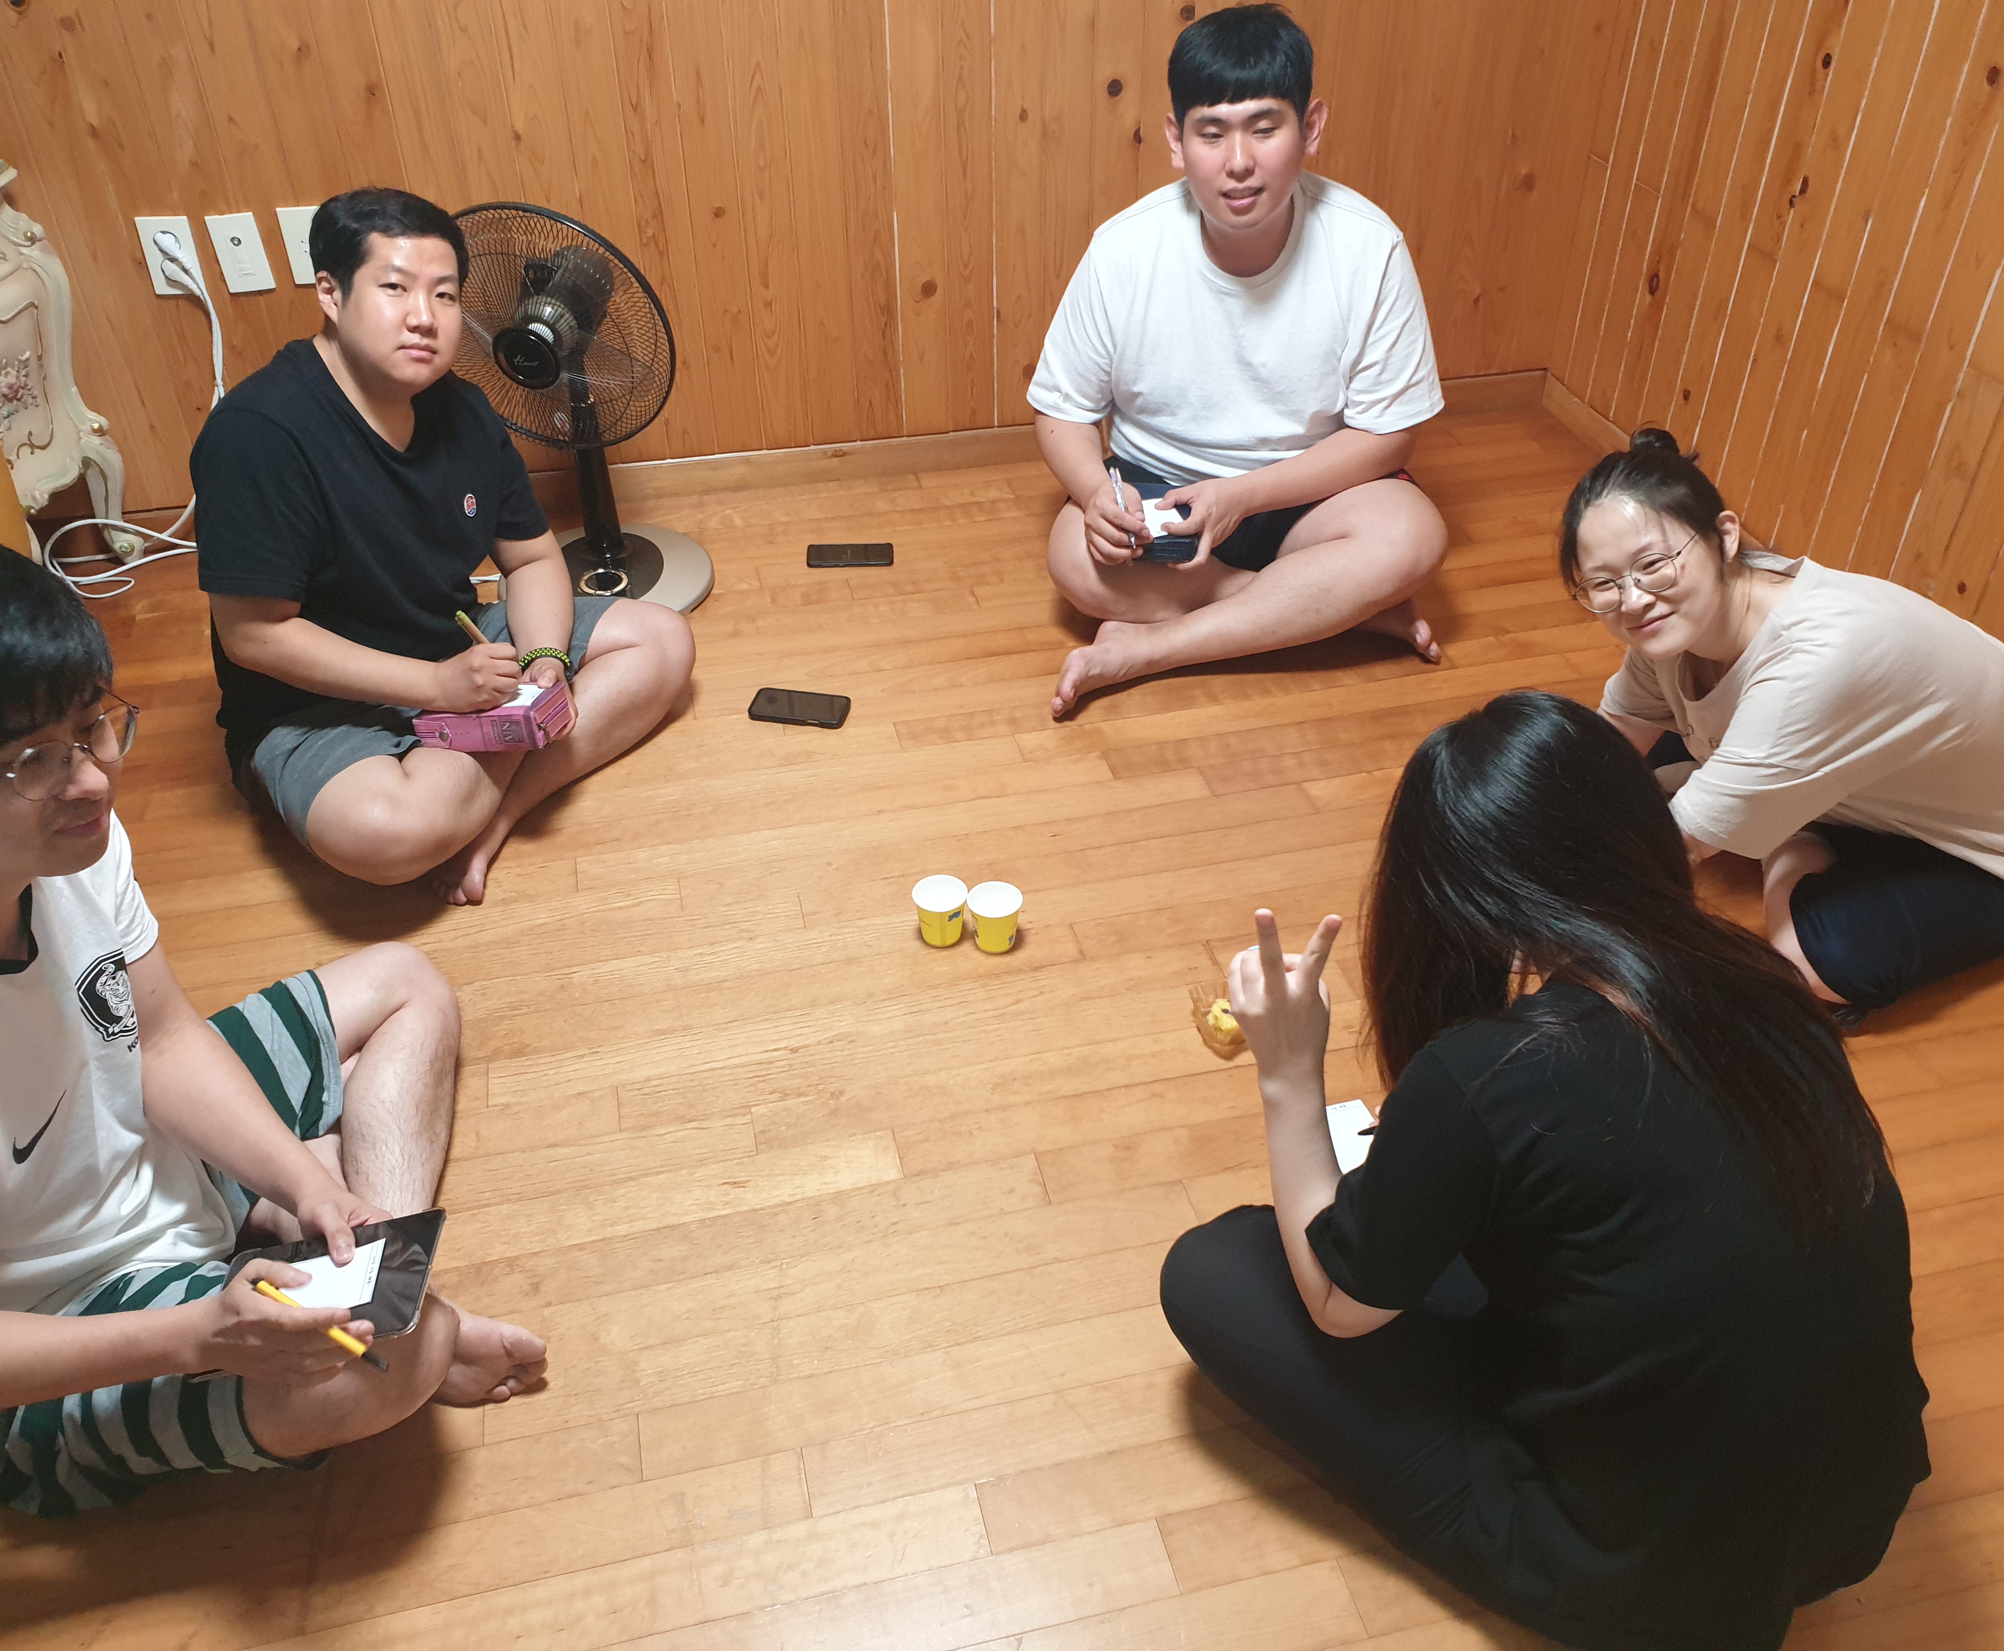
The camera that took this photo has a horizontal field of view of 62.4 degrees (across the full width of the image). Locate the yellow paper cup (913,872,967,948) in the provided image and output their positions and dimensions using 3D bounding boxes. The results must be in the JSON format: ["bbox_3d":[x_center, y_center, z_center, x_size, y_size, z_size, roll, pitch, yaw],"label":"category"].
[{"bbox_3d":[-0.078,0.116,2.143,0.073,0.071,0.073,0,37,0],"label":"yellow paper cup"}]

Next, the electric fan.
[{"bbox_3d":[-0.717,-0.695,2.718,0.425,0.680,0.380,7,38,9],"label":"electric fan"}]

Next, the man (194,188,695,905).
[{"bbox_3d":[-0.812,-0.449,2.249,0.640,0.855,0.690,28,45,32],"label":"man"}]

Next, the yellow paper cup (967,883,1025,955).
[{"bbox_3d":[-0.007,0.123,2.133,0.073,0.071,0.073,0,37,0],"label":"yellow paper cup"}]

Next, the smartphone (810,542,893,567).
[{"bbox_3d":[-0.274,-0.489,2.999,0.155,0.010,0.071,-2,37,-2],"label":"smartphone"}]

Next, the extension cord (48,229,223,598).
[{"bbox_3d":[-1.471,-0.678,2.772,0.381,0.567,0.159,-9,38,-11],"label":"extension cord"}]

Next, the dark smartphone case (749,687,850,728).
[{"bbox_3d":[-0.314,-0.183,2.590,0.154,0.011,0.077,6,37,9],"label":"dark smartphone case"}]

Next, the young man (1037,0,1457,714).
[{"bbox_3d":[0.410,-0.755,2.574,0.710,0.940,0.670,1,37,2],"label":"young man"}]

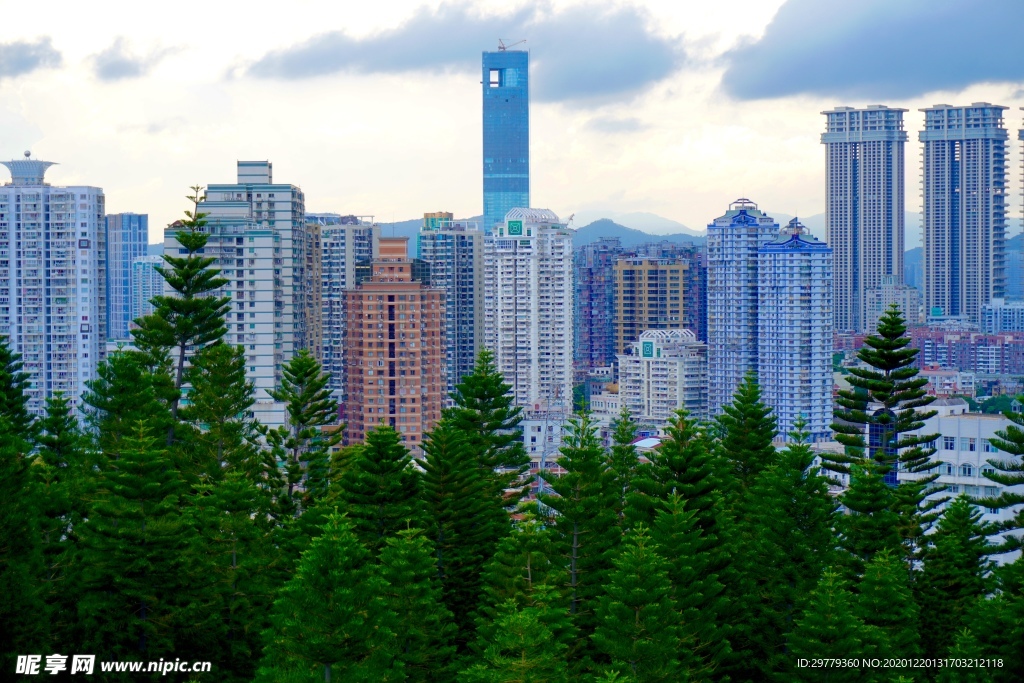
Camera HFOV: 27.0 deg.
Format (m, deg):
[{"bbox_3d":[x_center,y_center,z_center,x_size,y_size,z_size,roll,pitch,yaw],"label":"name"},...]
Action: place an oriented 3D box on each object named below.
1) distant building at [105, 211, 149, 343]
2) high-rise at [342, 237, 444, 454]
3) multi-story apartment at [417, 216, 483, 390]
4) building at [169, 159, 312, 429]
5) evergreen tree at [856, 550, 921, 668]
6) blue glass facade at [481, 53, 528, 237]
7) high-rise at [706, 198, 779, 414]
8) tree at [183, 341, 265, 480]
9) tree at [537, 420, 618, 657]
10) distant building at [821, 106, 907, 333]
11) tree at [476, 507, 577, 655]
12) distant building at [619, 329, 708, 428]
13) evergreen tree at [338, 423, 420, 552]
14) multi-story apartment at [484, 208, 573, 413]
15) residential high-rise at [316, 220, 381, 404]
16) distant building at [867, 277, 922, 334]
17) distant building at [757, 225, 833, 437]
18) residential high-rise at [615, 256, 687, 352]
[{"bbox_3d":[-395.310,-58.930,2192.240,44.000,145.000,38.000,0,2,0],"label":"distant building"},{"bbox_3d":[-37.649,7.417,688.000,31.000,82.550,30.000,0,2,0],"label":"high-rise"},{"bbox_3d":[-27.660,-9.160,986.530,28.000,99.000,24.000,-1,2,-15],"label":"multi-story apartment"},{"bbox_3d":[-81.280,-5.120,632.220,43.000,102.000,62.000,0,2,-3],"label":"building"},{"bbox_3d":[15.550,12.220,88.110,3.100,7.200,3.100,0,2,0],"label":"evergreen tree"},{"bbox_3d":[-6.450,-162.660,2425.170,50.000,335.000,44.000,0,2,-5],"label":"blue glass facade"},{"bbox_3d":[106.729,-11.530,984.000,31.500,108.850,29.000,0,2,6],"label":"high-rise"},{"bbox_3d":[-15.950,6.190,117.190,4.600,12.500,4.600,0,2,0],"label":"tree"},{"bbox_3d":[3.360,10.140,105.210,4.300,13.300,4.300,0,2,0],"label":"tree"},{"bbox_3d":[321.242,-103.928,1945.000,71.000,220.620,33.000,1,3,33],"label":"distant building"},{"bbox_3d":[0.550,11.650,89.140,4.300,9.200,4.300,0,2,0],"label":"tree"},{"bbox_3d":[72.030,18.655,995.000,36.000,49.440,27.000,2,3,42],"label":"distant building"},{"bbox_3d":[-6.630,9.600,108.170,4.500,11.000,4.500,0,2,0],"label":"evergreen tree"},{"bbox_3d":[8.130,-11.800,1016.590,40.000,103.000,33.000,0,2,6],"label":"multi-story apartment"},{"bbox_3d":[-74.784,-9.168,978.000,26.000,98.100,20.000,0,2,5],"label":"residential high-rise"},{"bbox_3d":[325.503,-23.886,1820.000,44.000,63.130,22.000,0,2,12],"label":"distant building"},{"bbox_3d":[126.905,-4.037,957.000,33.000,102.270,30.000,0,2,6],"label":"distant building"},{"bbox_3d":[66.621,1.922,1025.000,28.000,83.600,22.000,1,3,28],"label":"residential high-rise"}]

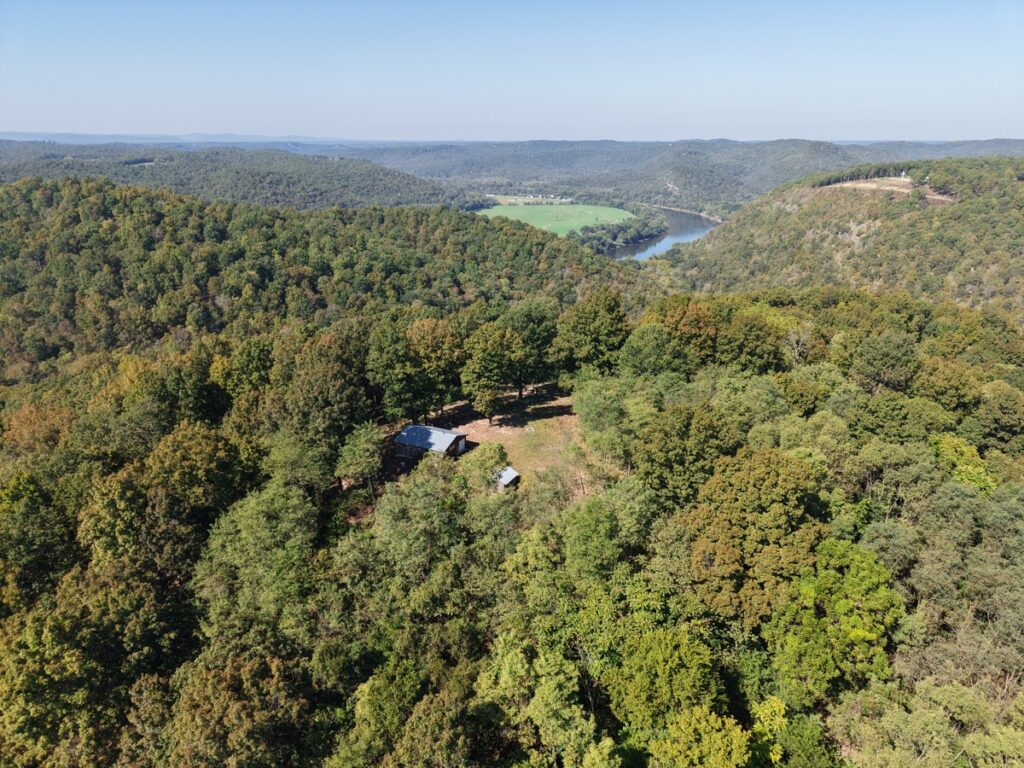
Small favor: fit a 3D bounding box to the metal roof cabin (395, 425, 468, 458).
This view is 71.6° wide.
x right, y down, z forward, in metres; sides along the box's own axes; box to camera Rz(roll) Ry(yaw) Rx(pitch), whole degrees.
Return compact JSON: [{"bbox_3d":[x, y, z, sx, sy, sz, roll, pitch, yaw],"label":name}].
[{"bbox_3d":[-12.241,8.955,108.090,8.900,4.100,6.700,9,21,24],"label":"metal roof cabin"}]

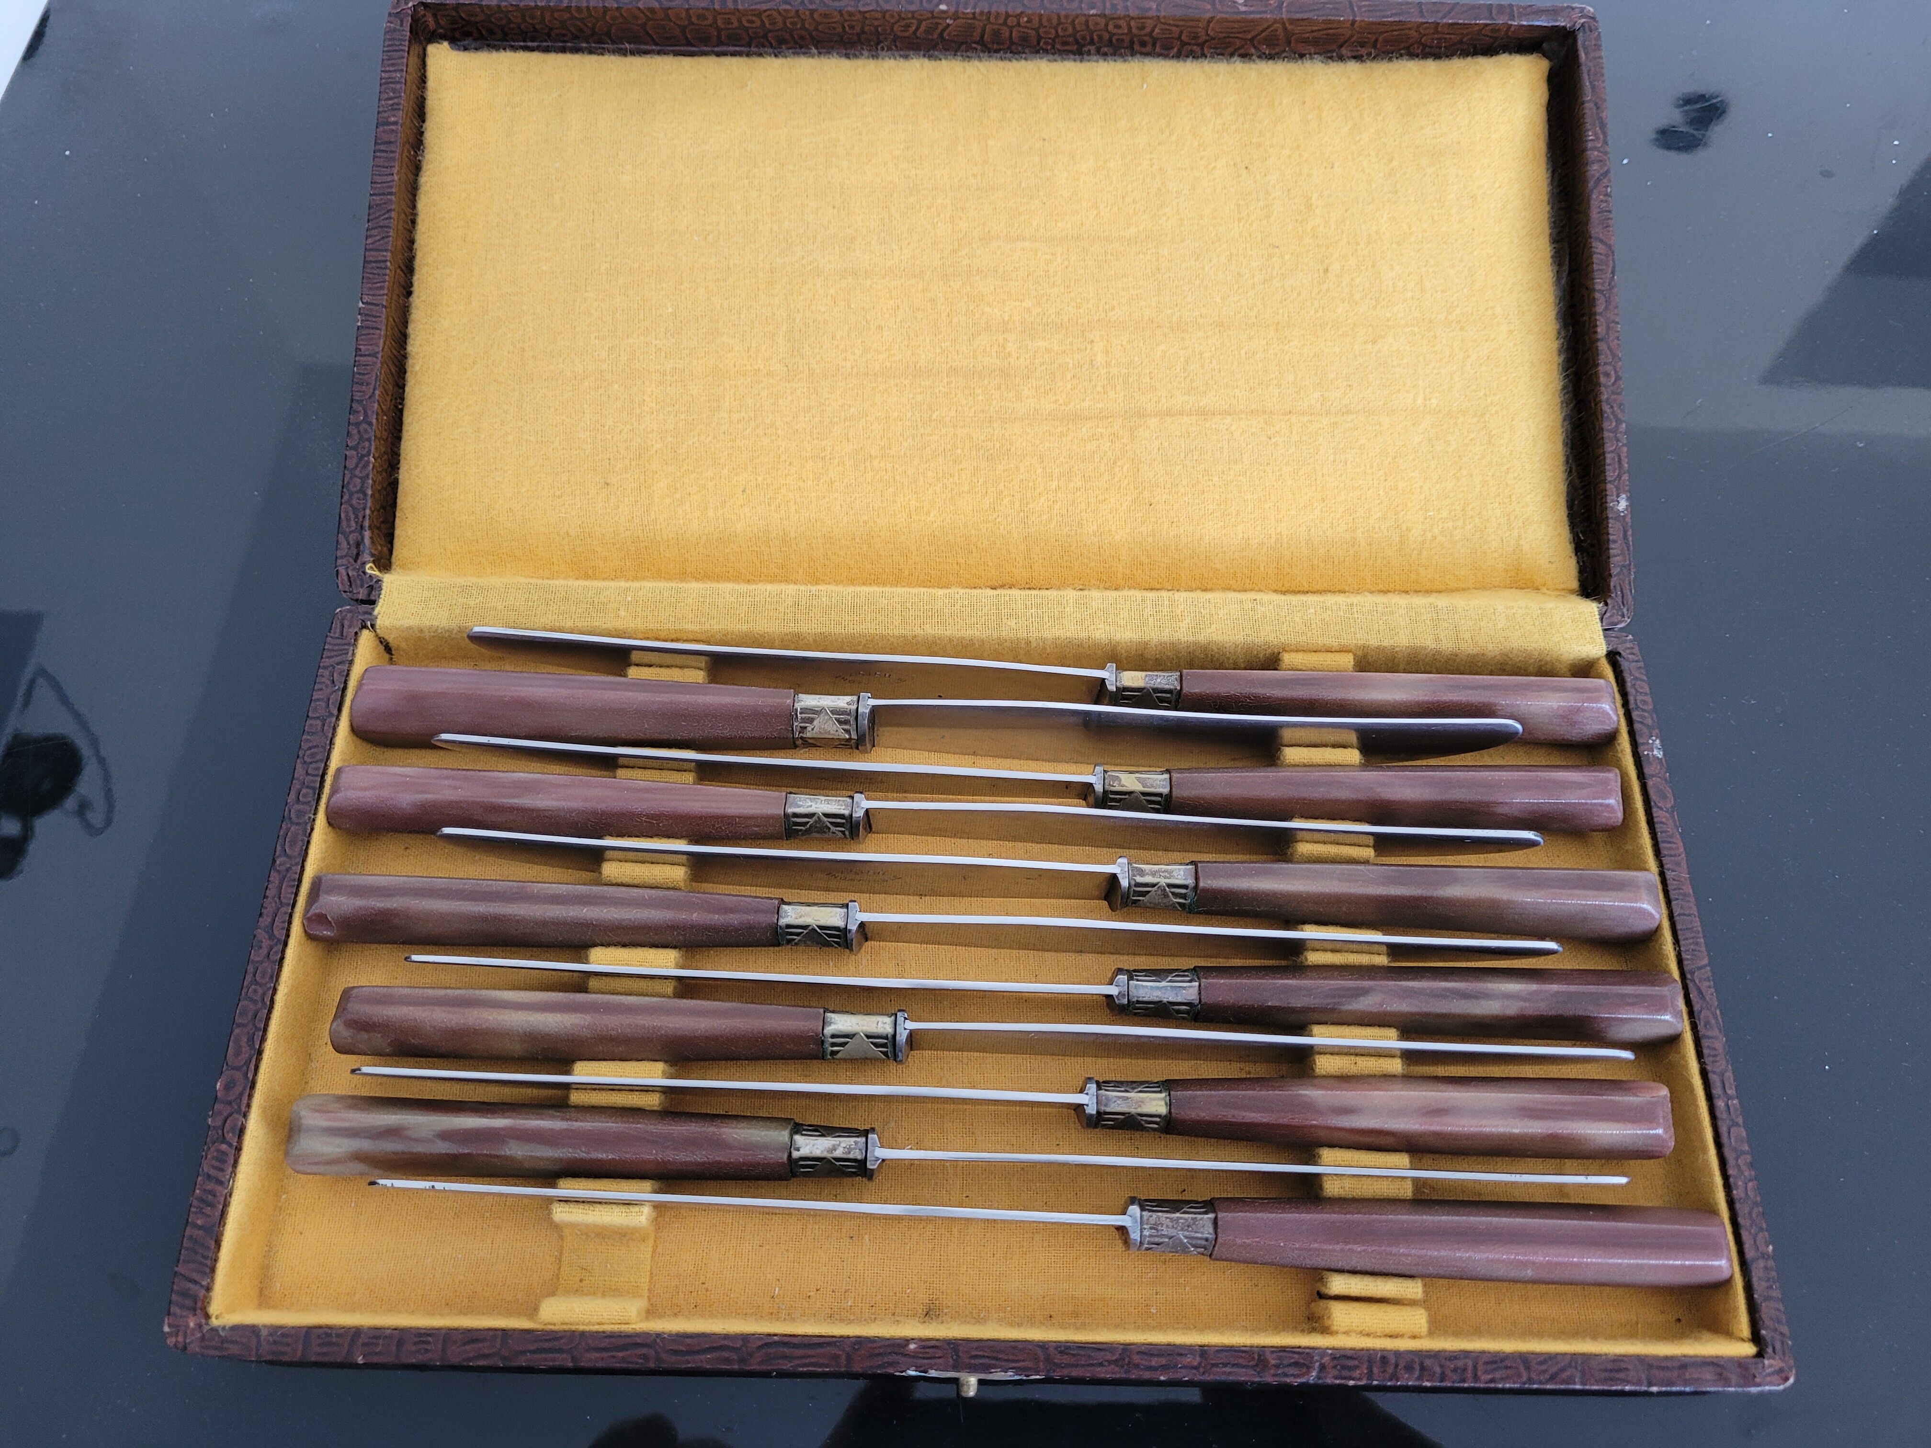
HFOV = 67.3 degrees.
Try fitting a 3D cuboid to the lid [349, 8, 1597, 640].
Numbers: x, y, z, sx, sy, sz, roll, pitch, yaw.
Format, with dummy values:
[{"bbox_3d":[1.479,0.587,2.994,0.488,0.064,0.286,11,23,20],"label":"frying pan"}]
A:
[{"bbox_3d":[0.006,-0.092,0.324,0.272,0.018,0.143,1,81,0],"label":"lid"}]

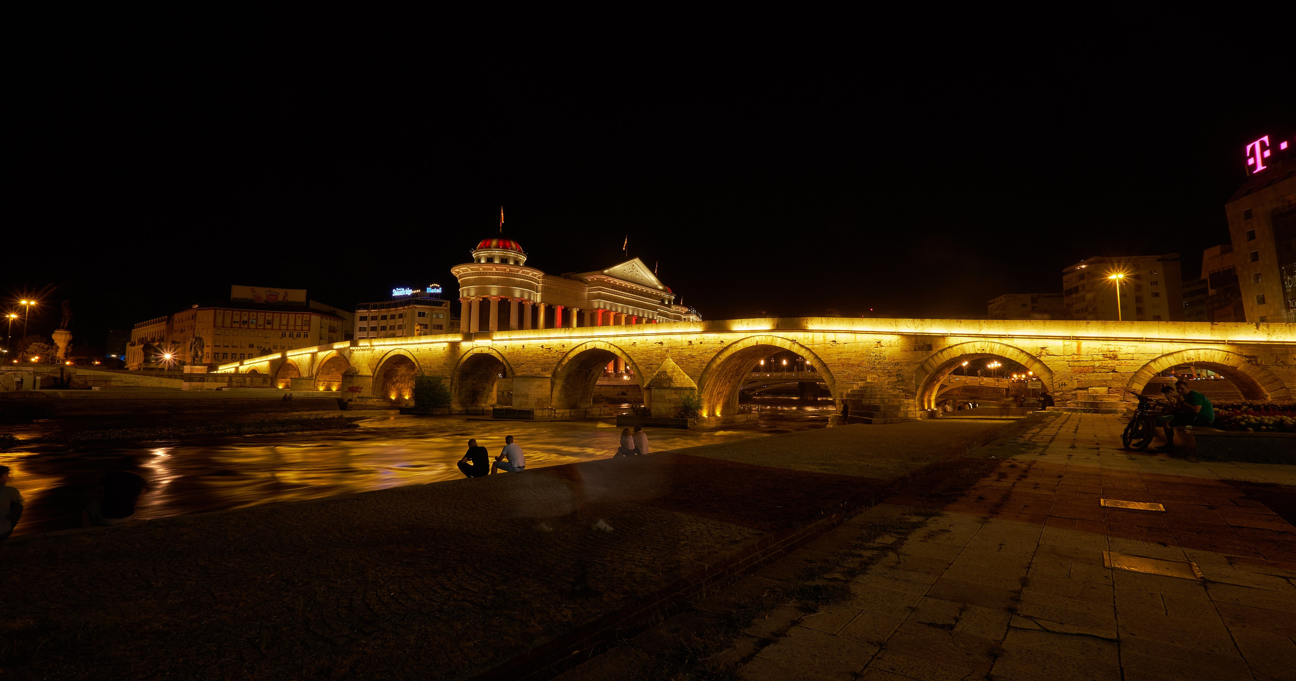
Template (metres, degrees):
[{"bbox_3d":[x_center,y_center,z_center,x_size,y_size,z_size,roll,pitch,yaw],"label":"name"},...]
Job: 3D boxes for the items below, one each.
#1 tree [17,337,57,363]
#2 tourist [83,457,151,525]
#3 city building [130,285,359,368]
[{"bbox_3d":[-158.000,2.919,140.000,6.000,7.500,6.000,0,-5,0],"label":"tree"},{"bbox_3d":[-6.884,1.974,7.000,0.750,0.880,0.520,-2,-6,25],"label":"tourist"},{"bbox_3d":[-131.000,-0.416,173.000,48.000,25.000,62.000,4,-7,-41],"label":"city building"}]

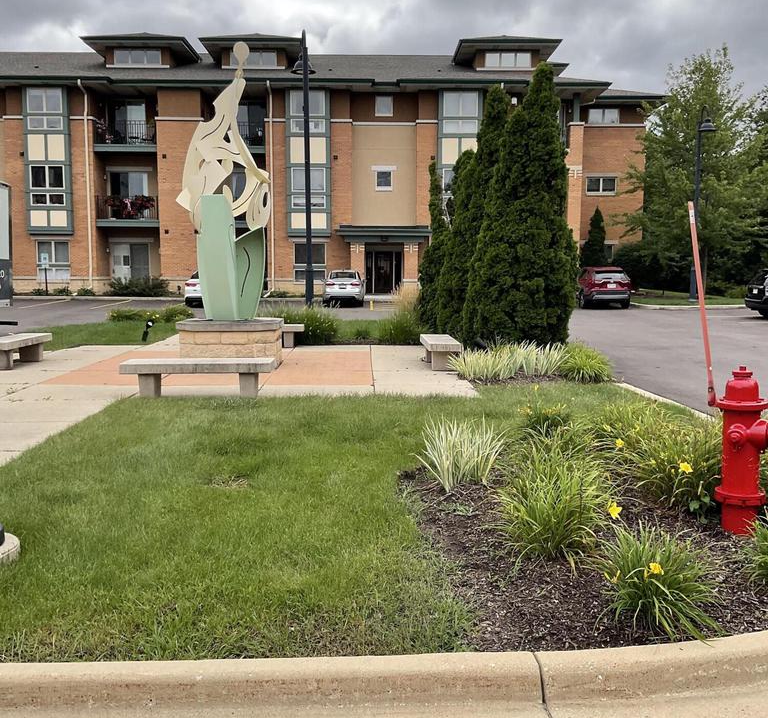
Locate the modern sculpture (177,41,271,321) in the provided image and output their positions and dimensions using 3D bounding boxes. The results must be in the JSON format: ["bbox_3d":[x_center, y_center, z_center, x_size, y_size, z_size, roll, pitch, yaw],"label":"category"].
[{"bbox_3d":[-2.423,-2.641,13.102,1.320,4.130,0.850,0,7,0],"label":"modern sculpture"}]

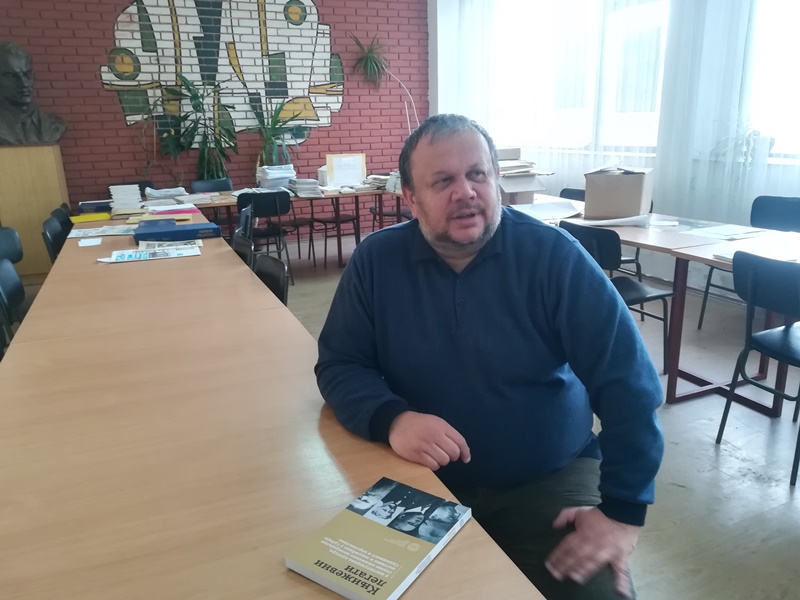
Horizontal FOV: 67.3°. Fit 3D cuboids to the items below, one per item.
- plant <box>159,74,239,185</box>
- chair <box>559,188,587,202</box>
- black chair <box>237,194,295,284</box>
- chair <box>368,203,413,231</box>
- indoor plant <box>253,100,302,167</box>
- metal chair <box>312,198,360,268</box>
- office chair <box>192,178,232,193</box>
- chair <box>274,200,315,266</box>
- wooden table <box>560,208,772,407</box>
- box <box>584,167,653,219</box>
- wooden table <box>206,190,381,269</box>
[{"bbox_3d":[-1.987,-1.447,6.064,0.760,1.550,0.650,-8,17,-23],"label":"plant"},{"bbox_3d":[1.366,-0.490,4.895,0.520,0.810,0.430,-8,17,-23],"label":"chair"},{"bbox_3d":[-1.177,-0.535,5.179,0.435,0.830,0.540,-8,17,-23],"label":"black chair"},{"bbox_3d":[-0.075,-0.920,6.440,0.440,0.820,0.520,-8,17,-23],"label":"chair"},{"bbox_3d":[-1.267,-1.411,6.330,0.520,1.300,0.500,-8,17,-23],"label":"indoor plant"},{"bbox_3d":[-0.667,-0.771,5.974,0.440,0.820,0.530,-9,18,-24],"label":"metal chair"},{"bbox_3d":[-1.802,-0.762,6.037,0.430,0.820,0.520,-8,17,-23],"label":"office chair"},{"bbox_3d":[-1.096,-0.727,5.857,0.440,0.820,0.530,-8,17,-23],"label":"chair"},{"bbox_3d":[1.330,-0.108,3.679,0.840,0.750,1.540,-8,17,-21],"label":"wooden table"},{"bbox_3d":[1.361,-0.660,3.739,0.325,0.275,0.420,7,18,27],"label":"box"},{"bbox_3d":[-1.029,-0.614,5.583,1.630,0.750,0.840,-9,18,-25],"label":"wooden table"}]

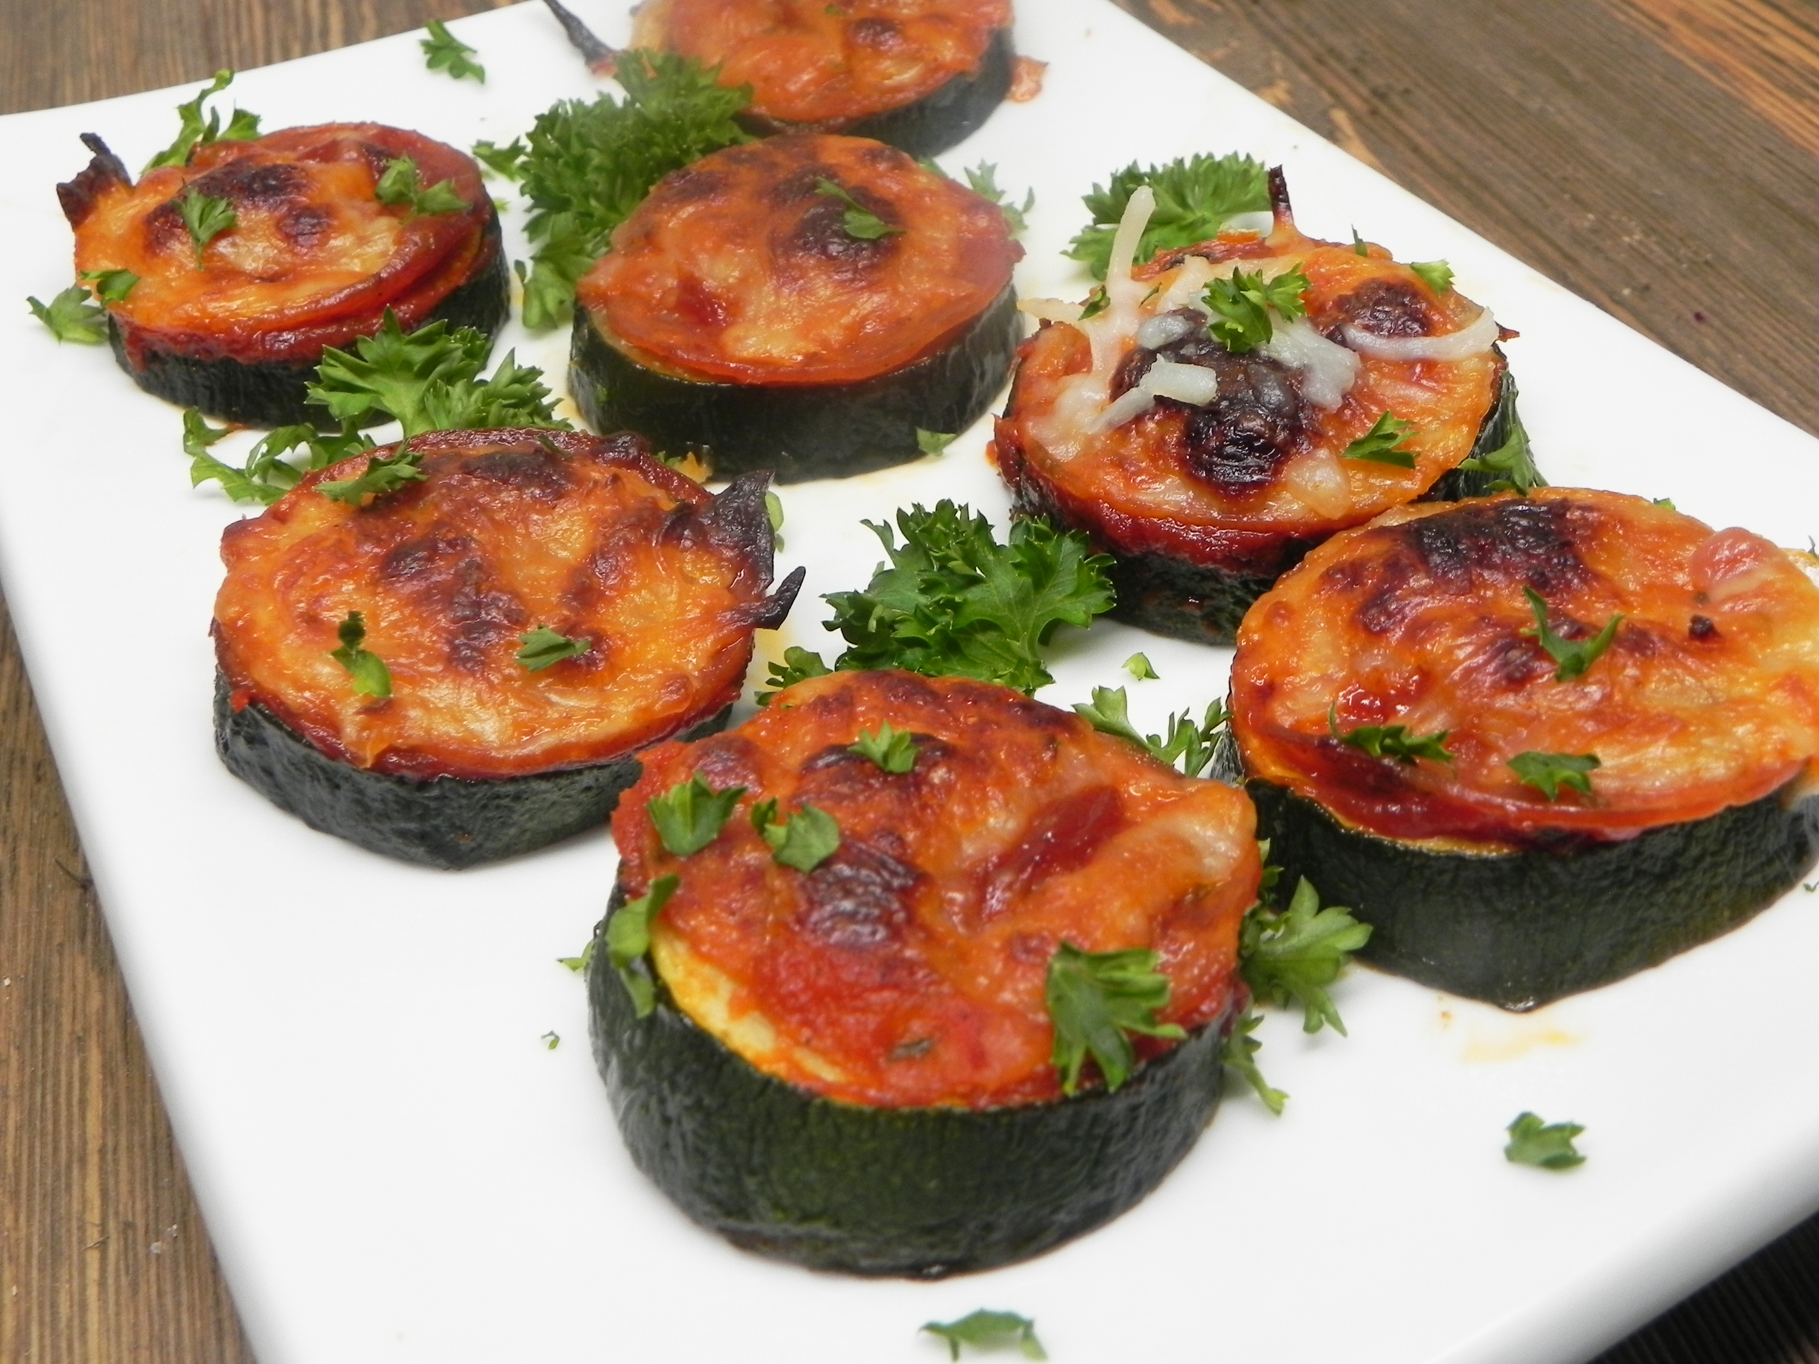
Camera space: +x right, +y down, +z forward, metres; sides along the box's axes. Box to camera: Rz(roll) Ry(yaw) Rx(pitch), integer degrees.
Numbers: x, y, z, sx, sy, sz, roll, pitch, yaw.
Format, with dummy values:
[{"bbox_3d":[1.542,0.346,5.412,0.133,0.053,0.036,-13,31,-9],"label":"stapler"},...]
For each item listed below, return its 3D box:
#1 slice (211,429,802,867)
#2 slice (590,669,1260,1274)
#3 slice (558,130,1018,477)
[{"bbox_3d":[-0.044,-0.006,0.206,0.056,0.016,0.054,0,41,0],"label":"slice"},{"bbox_3d":[0.001,0.023,0.167,0.054,0.022,0.051,0,41,0],"label":"slice"},{"bbox_3d":[-0.015,-0.051,0.257,0.059,0.019,0.059,0,41,0],"label":"slice"}]

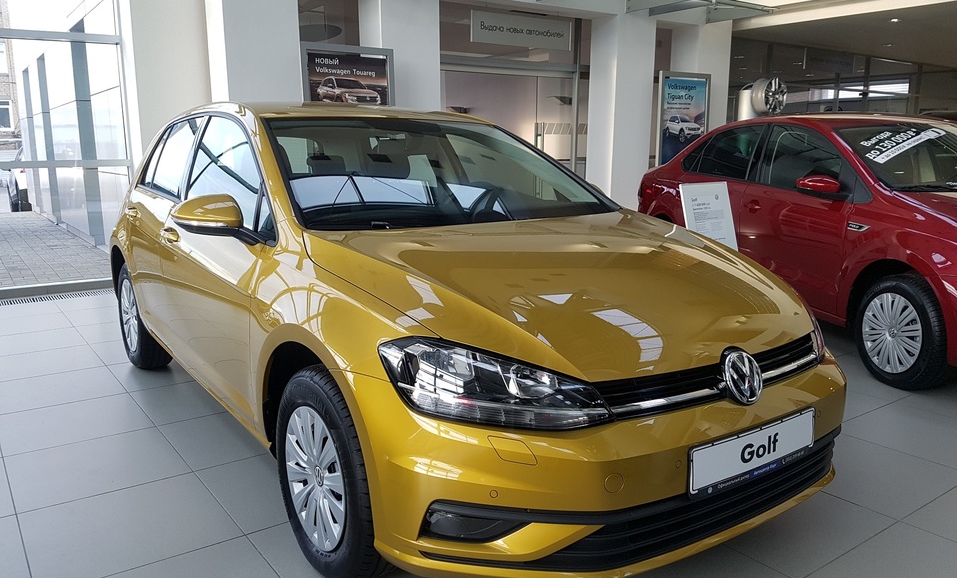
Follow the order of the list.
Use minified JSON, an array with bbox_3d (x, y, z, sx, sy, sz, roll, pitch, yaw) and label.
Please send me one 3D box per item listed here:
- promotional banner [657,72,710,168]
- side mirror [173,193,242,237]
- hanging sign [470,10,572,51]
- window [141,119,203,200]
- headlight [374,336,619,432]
[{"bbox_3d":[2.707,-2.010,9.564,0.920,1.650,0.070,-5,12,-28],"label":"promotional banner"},{"bbox_3d":[-0.888,-0.242,2.354,0.205,0.140,0.130,-7,13,-35],"label":"side mirror"},{"bbox_3d":[0.531,-3.033,8.485,1.420,0.343,0.050,-6,12,-29],"label":"hanging sign"},{"bbox_3d":[-1.513,-0.663,3.534,0.060,0.380,0.870,20,-4,-36],"label":"window"},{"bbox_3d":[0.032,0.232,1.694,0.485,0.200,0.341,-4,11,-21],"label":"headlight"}]

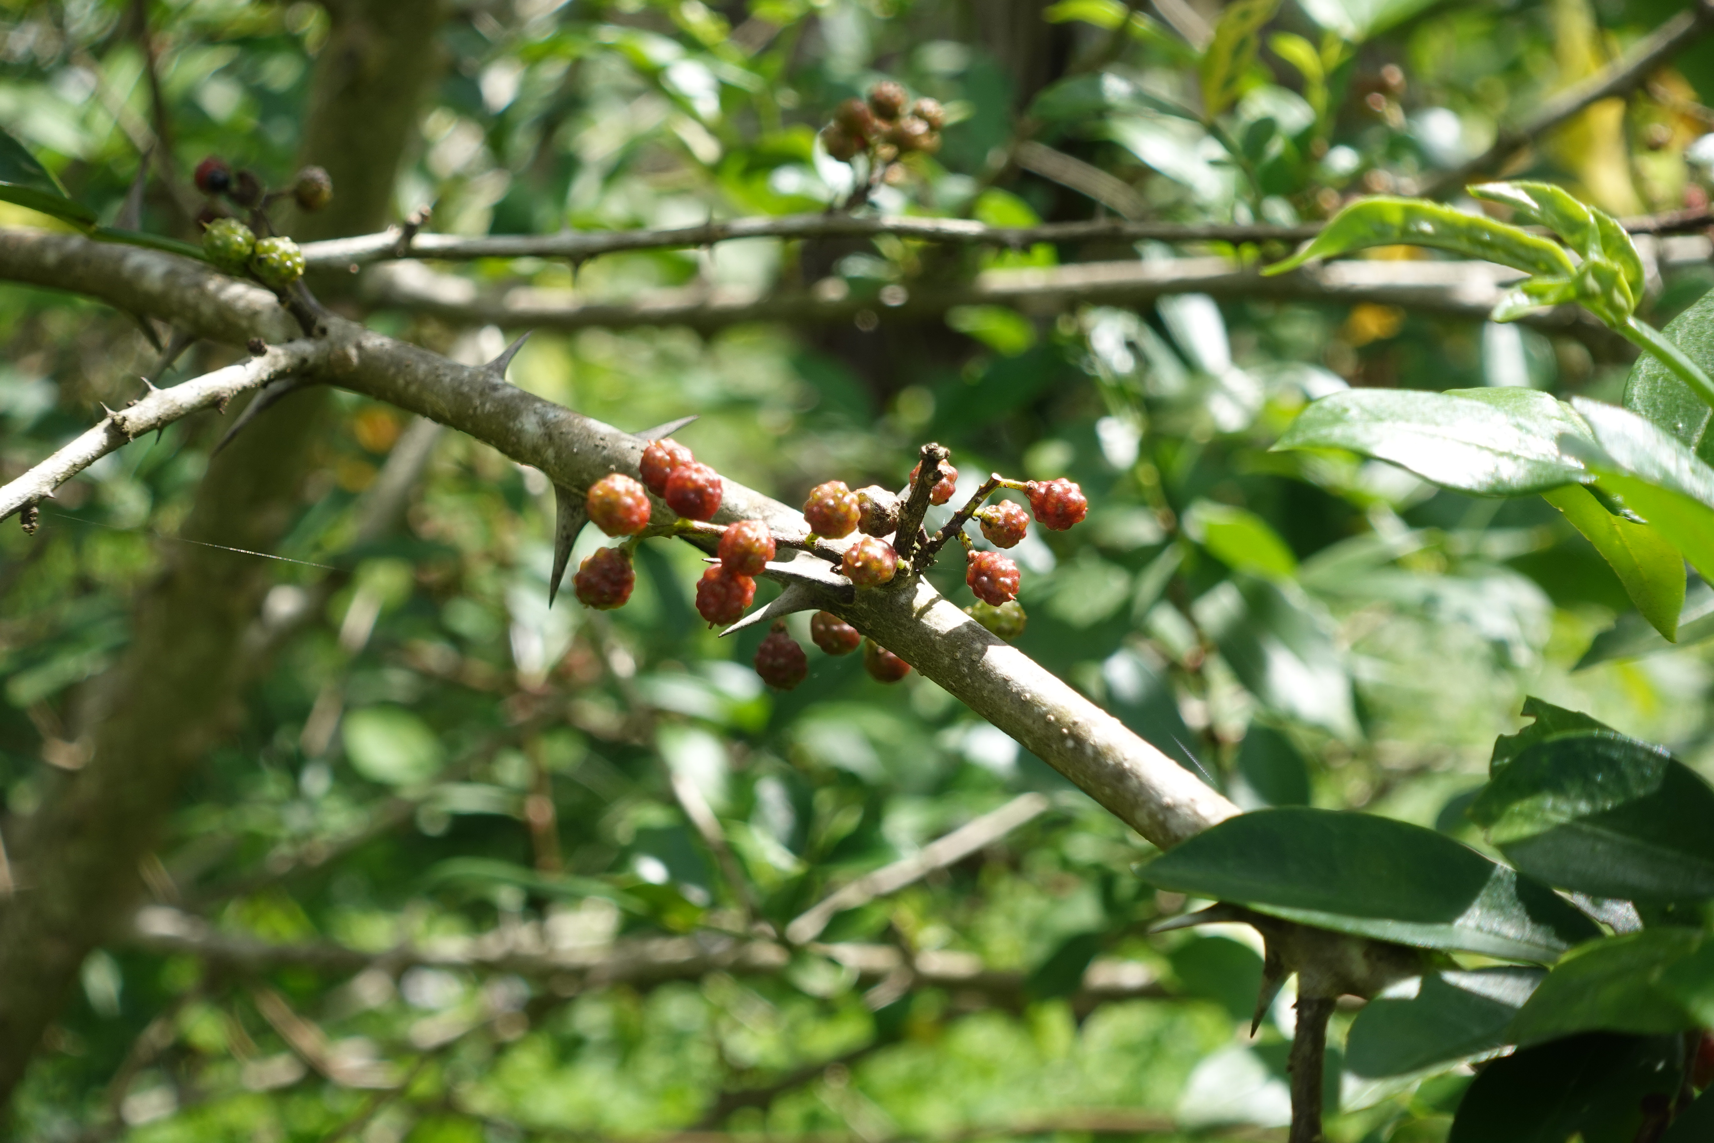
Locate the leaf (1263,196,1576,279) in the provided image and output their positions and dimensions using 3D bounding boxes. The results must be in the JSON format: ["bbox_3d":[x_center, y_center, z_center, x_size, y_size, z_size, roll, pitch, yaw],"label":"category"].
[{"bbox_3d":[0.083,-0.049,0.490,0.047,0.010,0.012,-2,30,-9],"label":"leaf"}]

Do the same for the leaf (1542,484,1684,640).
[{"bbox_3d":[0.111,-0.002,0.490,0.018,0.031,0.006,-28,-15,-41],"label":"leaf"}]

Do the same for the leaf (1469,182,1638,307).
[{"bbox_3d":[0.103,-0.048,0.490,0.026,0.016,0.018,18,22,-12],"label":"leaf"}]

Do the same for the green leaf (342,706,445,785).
[{"bbox_3d":[-0.139,0.052,1.000,0.034,0.006,0.024,35,62,14],"label":"green leaf"}]

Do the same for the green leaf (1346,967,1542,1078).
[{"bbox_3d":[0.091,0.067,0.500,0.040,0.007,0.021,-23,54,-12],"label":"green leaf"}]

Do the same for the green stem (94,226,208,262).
[{"bbox_3d":[-0.088,-0.041,0.415,0.015,0.002,0.002,15,-16,3],"label":"green stem"}]

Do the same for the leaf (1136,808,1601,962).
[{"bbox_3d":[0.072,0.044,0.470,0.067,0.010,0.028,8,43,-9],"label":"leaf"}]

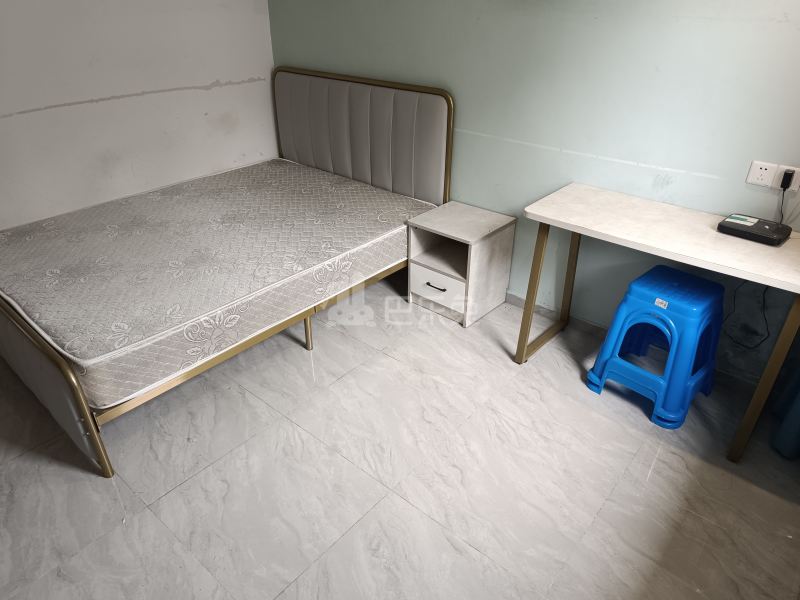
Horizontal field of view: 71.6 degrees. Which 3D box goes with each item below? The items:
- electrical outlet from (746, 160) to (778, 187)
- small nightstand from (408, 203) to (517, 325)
[{"bbox_3d":[1.376,-0.478,2.108,0.086,0.086,0.012,23,37,34],"label":"electrical outlet"},{"bbox_3d":[0.322,-0.199,2.994,0.400,0.483,0.389,24,38,35],"label":"small nightstand"}]

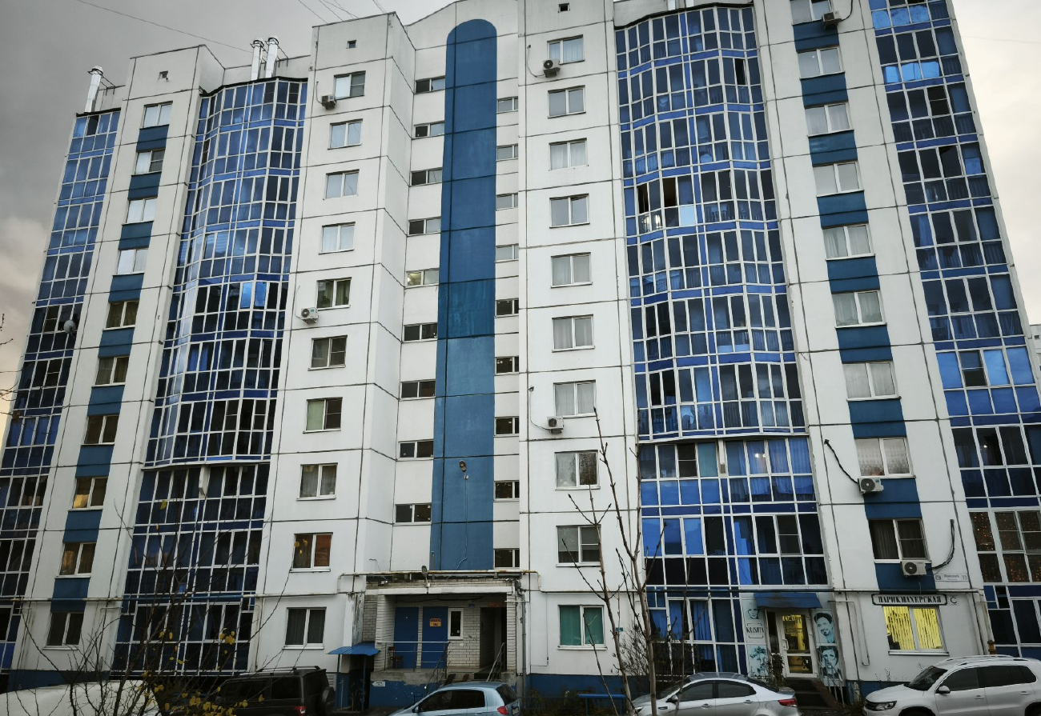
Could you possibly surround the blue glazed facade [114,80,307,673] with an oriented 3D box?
[{"bbox_3d":[-13.773,-0.907,32.108,6.450,28.250,1.000,-4,-18,12],"label":"blue glazed facade"}]

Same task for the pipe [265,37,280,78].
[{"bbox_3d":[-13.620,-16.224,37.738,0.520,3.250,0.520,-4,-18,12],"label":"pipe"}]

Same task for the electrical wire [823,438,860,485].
[{"bbox_3d":[11.213,3.608,24.175,0.938,1.586,0.150,-4,-18,12],"label":"electrical wire"}]

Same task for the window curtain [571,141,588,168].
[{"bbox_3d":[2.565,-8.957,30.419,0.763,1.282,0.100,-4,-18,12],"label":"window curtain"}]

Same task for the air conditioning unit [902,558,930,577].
[{"bbox_3d":[13.003,6.971,22.935,0.790,0.550,0.300,-4,-17,12],"label":"air conditioning unit"}]

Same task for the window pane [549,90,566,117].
[{"bbox_3d":[1.710,-11.697,31.851,0.780,1.330,0.040,-4,-18,12],"label":"window pane"}]

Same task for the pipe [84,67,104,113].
[{"bbox_3d":[-24.267,-15.169,39.280,0.500,3.100,0.500,-4,-17,12],"label":"pipe"}]

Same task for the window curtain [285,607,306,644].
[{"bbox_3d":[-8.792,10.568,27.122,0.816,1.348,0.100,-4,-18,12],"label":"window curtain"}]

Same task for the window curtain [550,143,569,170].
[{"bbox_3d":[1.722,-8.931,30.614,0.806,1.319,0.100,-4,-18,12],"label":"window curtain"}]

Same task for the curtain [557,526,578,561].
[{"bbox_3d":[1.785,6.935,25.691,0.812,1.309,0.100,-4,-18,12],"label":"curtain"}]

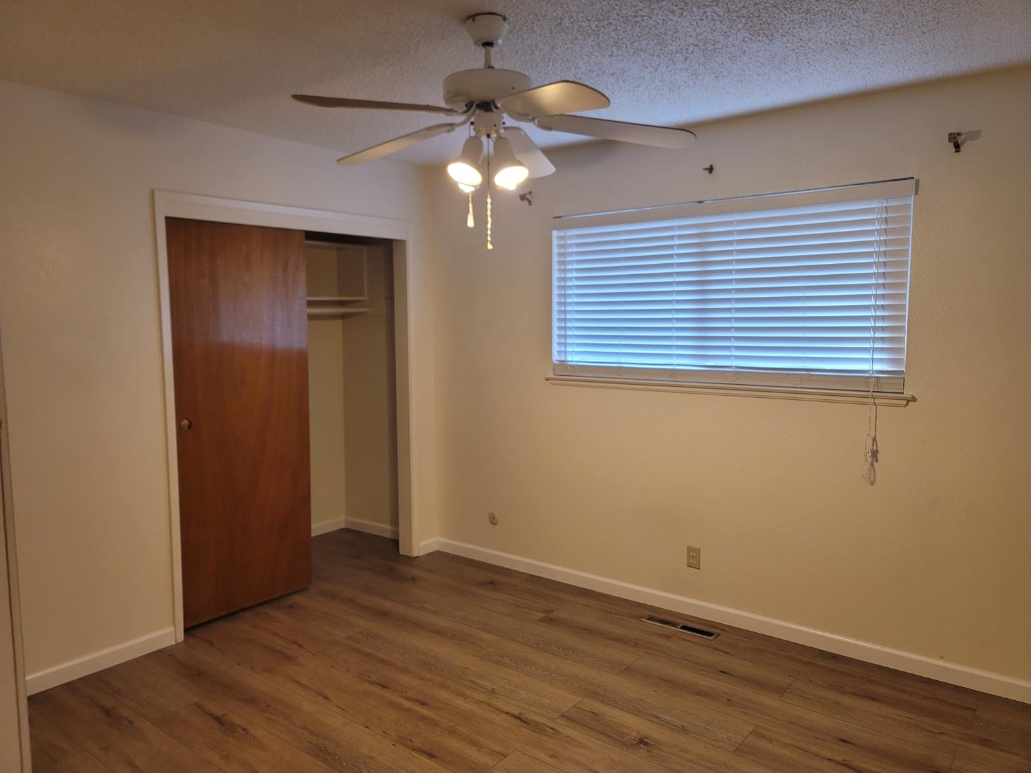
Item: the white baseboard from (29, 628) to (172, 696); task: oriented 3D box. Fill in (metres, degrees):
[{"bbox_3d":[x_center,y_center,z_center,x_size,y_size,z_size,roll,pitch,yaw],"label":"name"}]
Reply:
[{"bbox_3d":[-1.829,1.208,3.278,0.014,0.083,0.672,4,7,38],"label":"white baseboard"}]

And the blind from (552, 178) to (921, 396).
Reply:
[{"bbox_3d":[0.931,-0.456,3.638,1.788,0.877,0.065,4,7,38],"label":"blind"}]

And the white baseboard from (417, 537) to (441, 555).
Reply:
[{"bbox_3d":[-0.582,1.053,4.879,0.014,0.083,0.164,4,7,38],"label":"white baseboard"}]

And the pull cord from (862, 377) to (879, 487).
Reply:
[{"bbox_3d":[1.517,0.198,3.198,0.055,0.456,0.030,4,7,38],"label":"pull cord"}]

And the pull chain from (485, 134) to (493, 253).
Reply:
[{"bbox_3d":[-0.083,-0.603,2.323,0.020,0.347,0.020,0,5,0],"label":"pull chain"}]

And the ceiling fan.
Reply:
[{"bbox_3d":[-0.119,-0.885,2.351,1.260,0.540,1.270,4,7,38],"label":"ceiling fan"}]

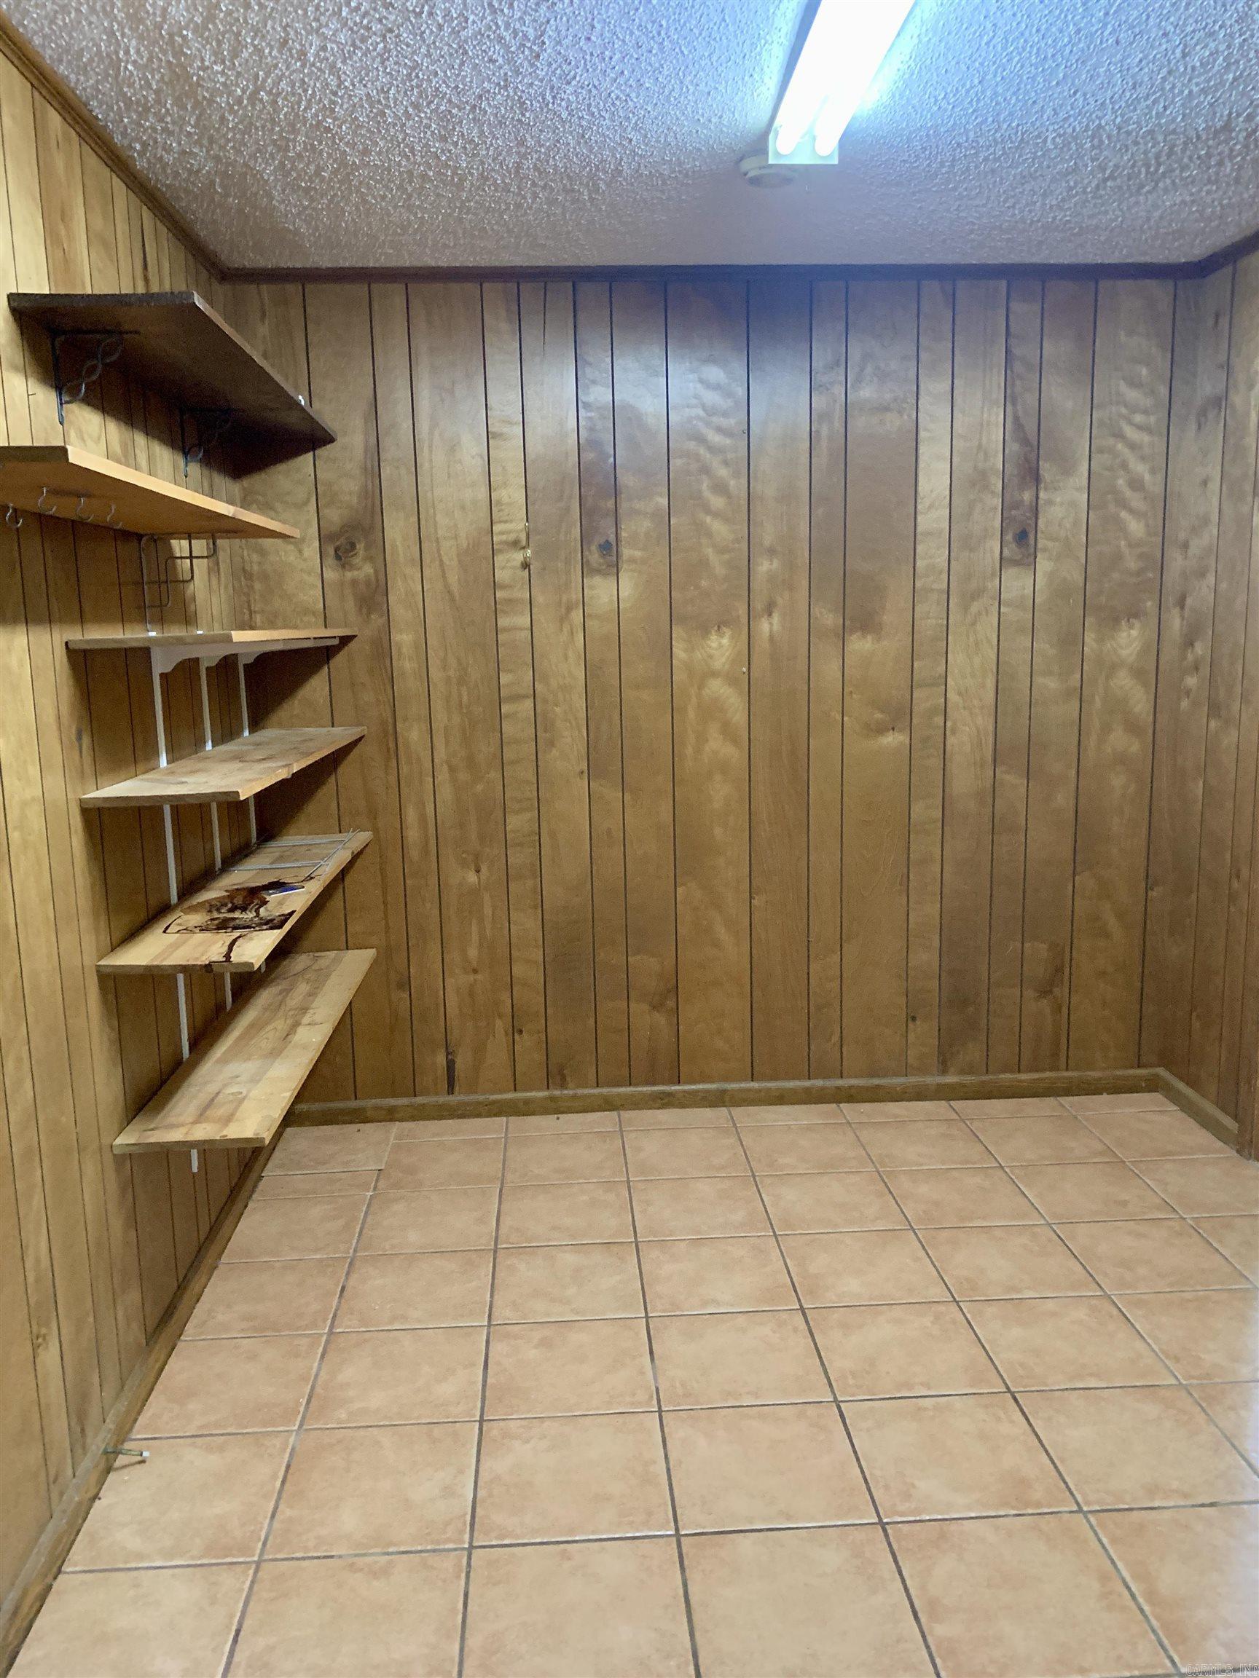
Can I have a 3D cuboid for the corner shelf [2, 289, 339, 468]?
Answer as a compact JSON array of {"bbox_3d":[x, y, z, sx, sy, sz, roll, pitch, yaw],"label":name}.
[{"bbox_3d":[-0.908,-0.918,2.796,0.292,0.172,1.507,-2,9,-4],"label":"corner shelf"}]

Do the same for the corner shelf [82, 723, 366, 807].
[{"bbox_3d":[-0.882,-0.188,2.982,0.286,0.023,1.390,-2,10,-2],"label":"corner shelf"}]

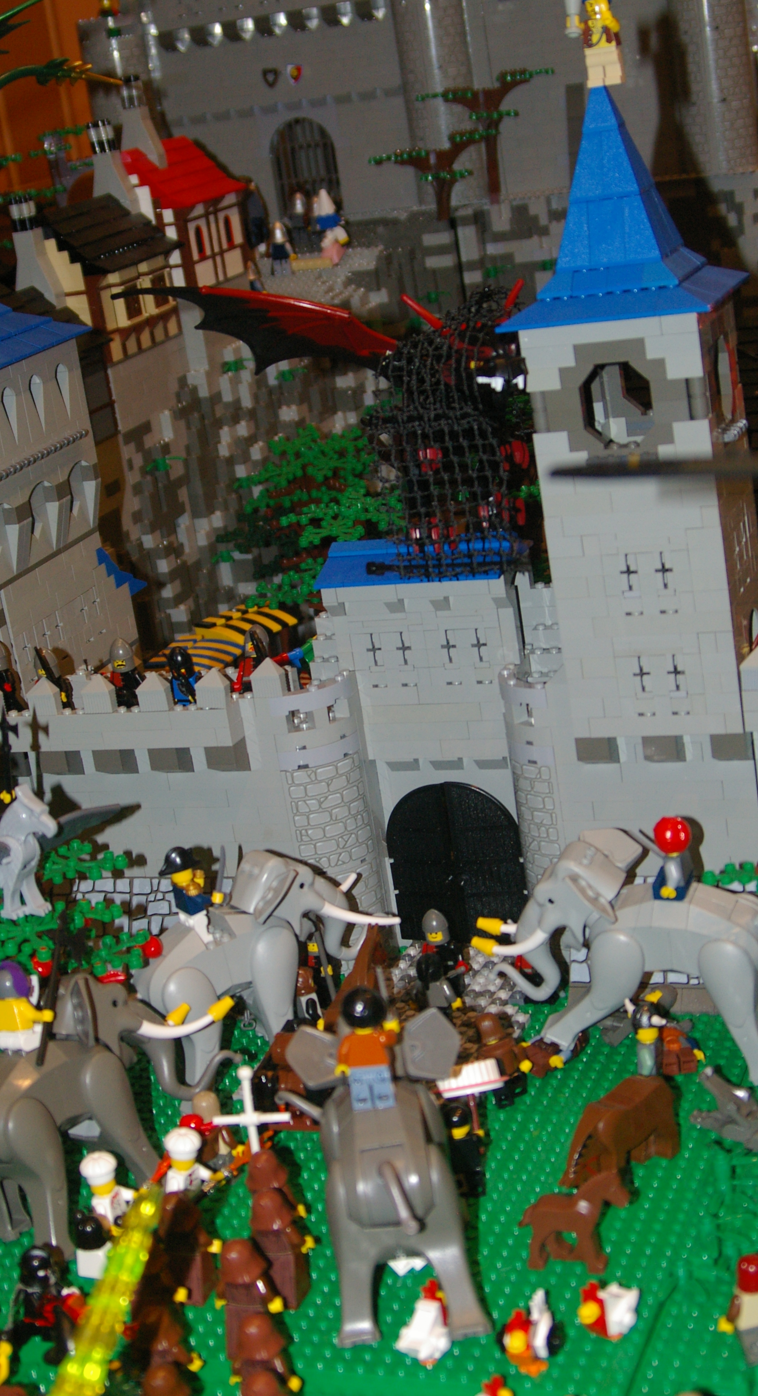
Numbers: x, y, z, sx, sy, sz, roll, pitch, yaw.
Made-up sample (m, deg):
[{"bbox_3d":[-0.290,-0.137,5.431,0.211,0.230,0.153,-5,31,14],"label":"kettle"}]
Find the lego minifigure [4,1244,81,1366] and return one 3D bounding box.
[{"bbox_3d":[-0.129,0.232,0.842,0.024,0.048,0.032,2,21,30],"label":"lego minifigure"}]

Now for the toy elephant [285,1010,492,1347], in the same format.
[{"bbox_3d":[0.004,0.174,0.870,0.068,0.102,0.135,-9,18,0],"label":"toy elephant"}]

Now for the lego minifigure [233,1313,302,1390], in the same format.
[{"bbox_3d":[-0.039,0.237,0.780,0.026,0.050,0.017,-2,19,21],"label":"lego minifigure"}]

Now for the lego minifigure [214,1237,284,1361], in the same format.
[{"bbox_3d":[-0.049,0.224,0.828,0.026,0.048,0.018,-2,19,21],"label":"lego minifigure"}]

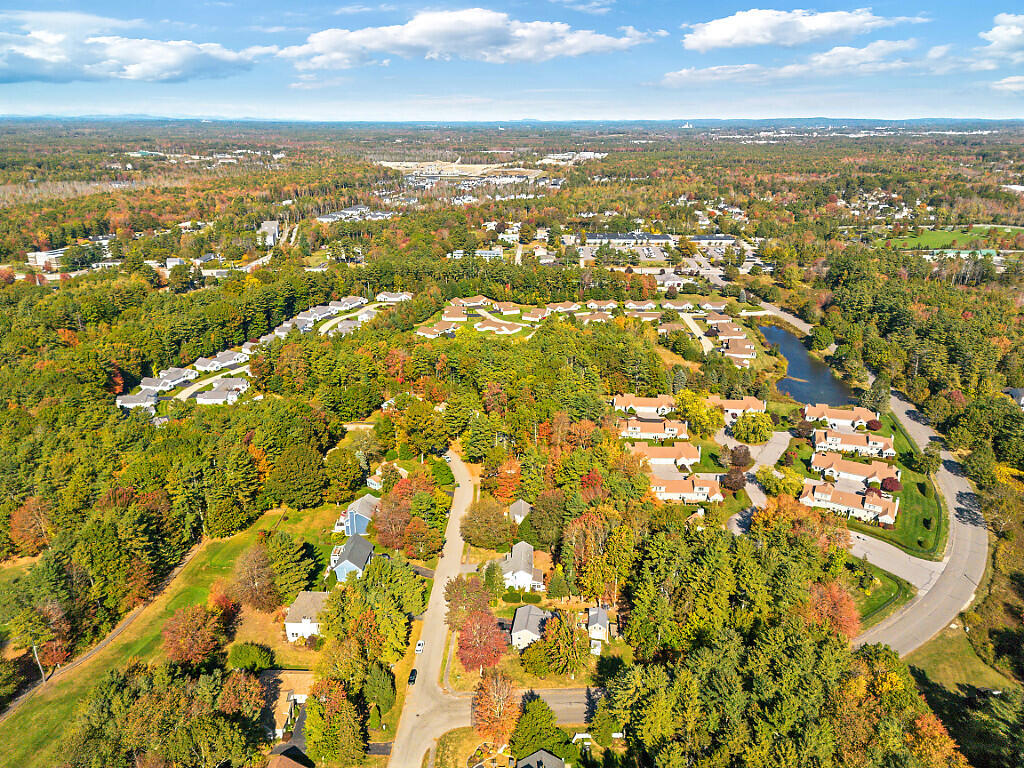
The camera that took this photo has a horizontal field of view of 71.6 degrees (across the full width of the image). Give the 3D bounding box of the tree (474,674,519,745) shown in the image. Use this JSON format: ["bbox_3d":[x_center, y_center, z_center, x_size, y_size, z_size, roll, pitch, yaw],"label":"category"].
[{"bbox_3d":[-3.400,72.400,157.880,10.500,17.500,10.500,0,21,0],"label":"tree"}]

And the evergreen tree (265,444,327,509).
[{"bbox_3d":[-76.000,32.930,249.480,19.500,23.000,19.500,0,21,0],"label":"evergreen tree"}]

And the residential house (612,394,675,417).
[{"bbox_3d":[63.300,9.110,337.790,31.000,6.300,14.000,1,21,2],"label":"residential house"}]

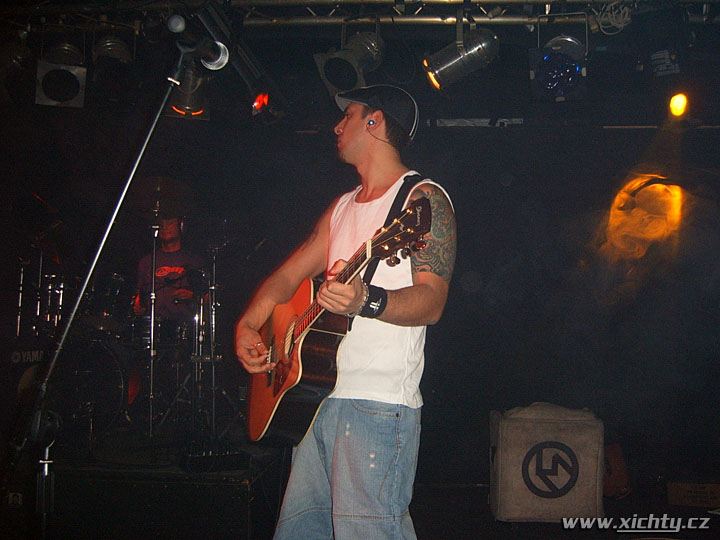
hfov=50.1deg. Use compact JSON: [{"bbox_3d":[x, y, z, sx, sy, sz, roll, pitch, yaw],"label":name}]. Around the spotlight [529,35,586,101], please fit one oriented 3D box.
[{"bbox_3d":[1.018,-1.099,4.084,0.250,0.250,0.420,-1,38,3],"label":"spotlight"}]

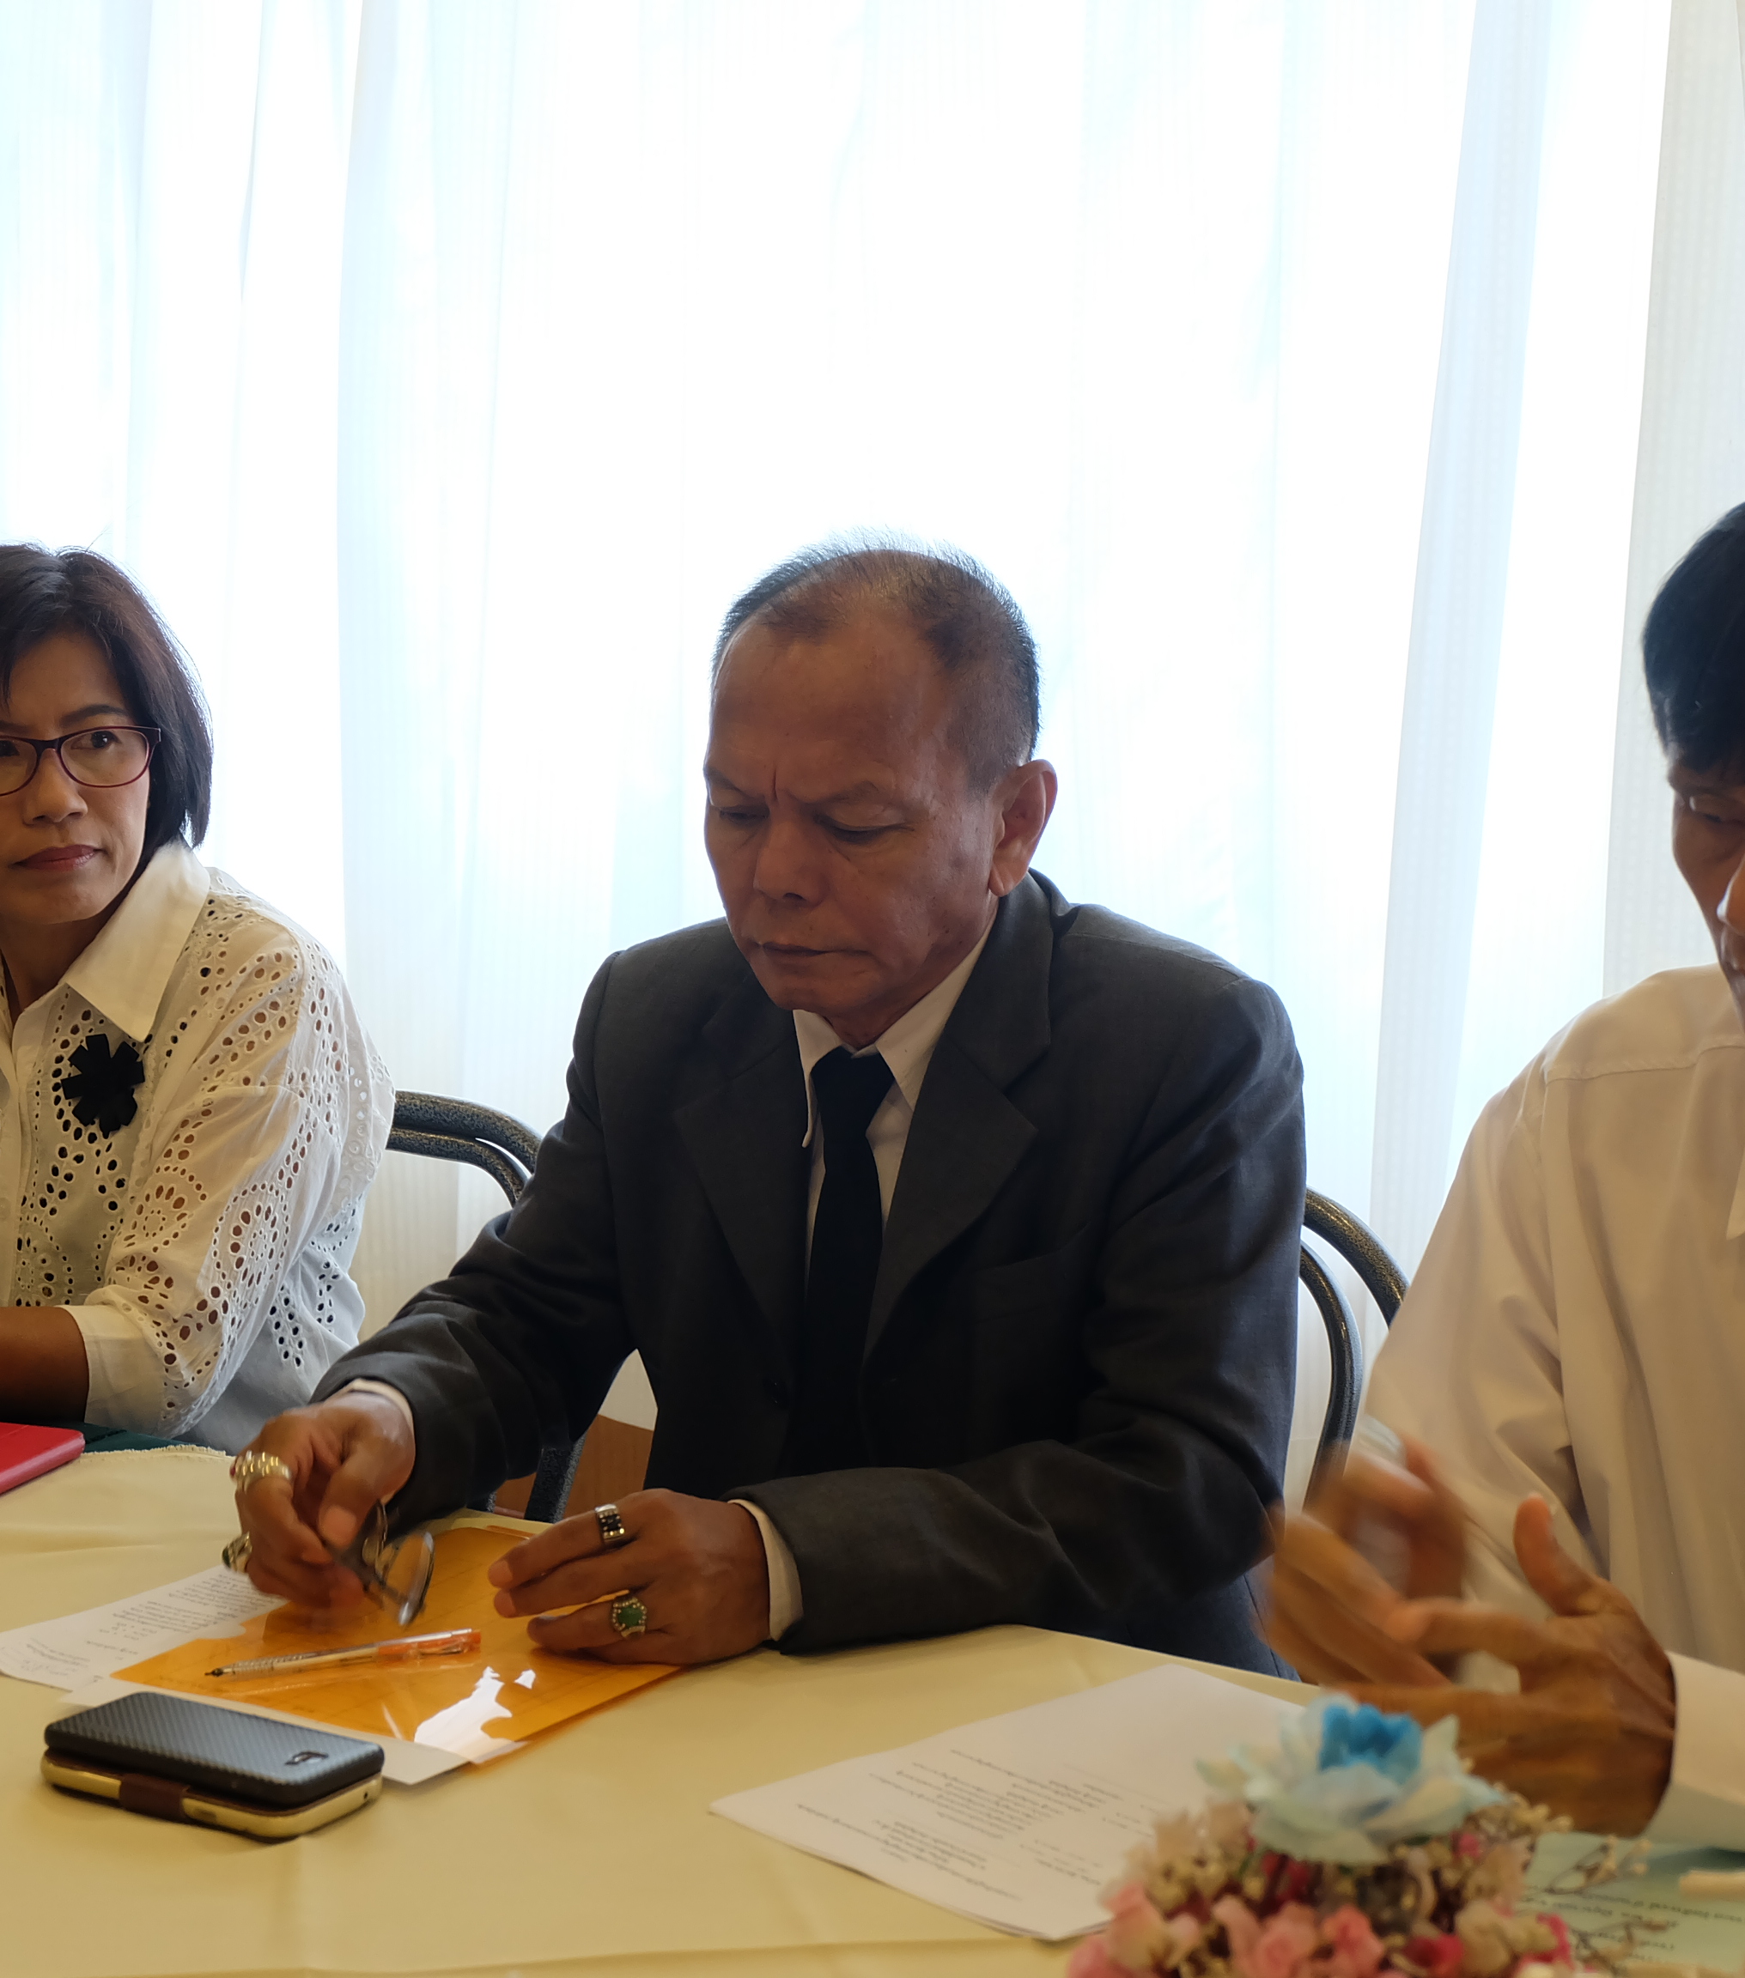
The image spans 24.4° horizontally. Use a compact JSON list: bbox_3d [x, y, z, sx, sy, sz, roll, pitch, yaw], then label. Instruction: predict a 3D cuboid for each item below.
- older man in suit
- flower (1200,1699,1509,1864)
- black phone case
[{"bbox_3d":[-0.029,0.386,2.282,0.490,1.270,0.620,6,10,31],"label":"older man in suit"},{"bbox_3d":[0.170,0.281,1.430,0.105,0.048,0.098,1,9,0],"label":"flower"},{"bbox_3d":[-0.294,0.340,1.801,0.145,0.011,0.068,6,10,31],"label":"black phone case"}]

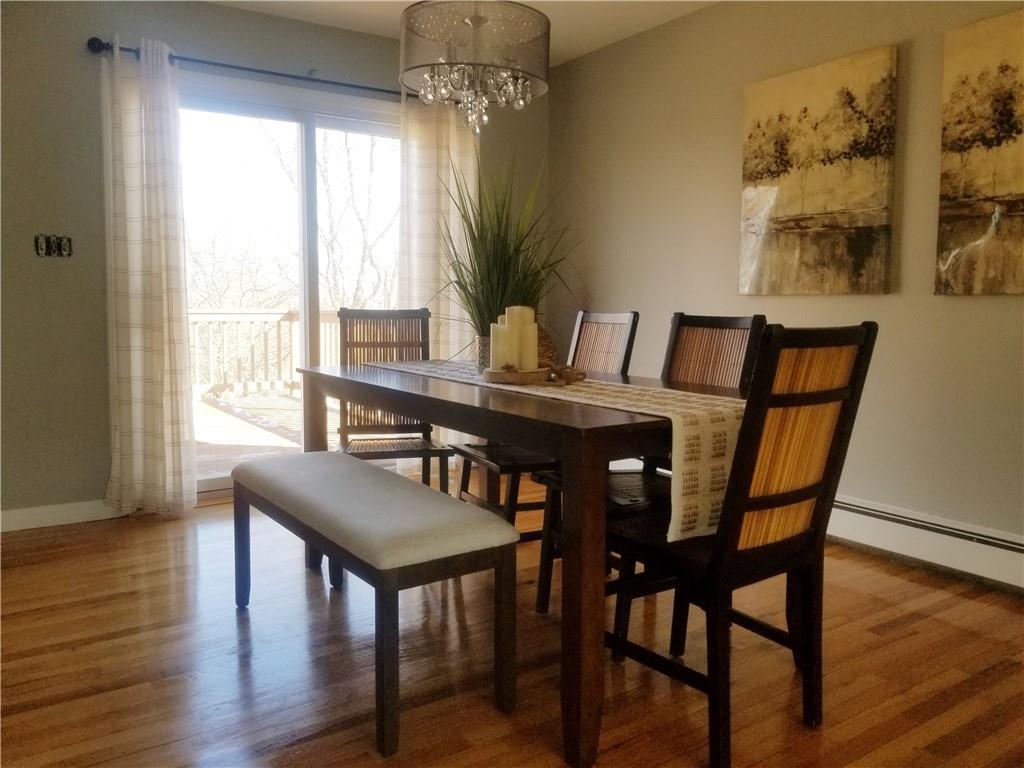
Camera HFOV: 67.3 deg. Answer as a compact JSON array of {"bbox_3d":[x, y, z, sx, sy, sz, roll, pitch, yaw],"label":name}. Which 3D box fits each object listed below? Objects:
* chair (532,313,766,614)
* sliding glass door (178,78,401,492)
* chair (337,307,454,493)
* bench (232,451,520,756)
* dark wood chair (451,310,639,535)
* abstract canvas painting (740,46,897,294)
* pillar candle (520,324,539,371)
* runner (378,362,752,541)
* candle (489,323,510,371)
[{"bbox_3d":[0.421,0.267,2.424,0.599,0.983,0.442,-3,7,-30],"label":"chair"},{"bbox_3d":[-1.078,-0.474,4.067,1.827,2.091,0.112,-4,7,-34],"label":"sliding glass door"},{"bbox_3d":[-0.495,0.185,3.145,0.442,0.983,0.599,-1,6,-13],"label":"chair"},{"bbox_3d":[-0.454,0.536,2.222,0.374,0.483,1.095,-4,8,-36],"label":"bench"},{"bbox_3d":[0.116,0.214,2.903,0.599,0.983,0.442,-3,7,-28],"label":"dark wood chair"},{"bbox_3d":[1.276,-0.858,3.281,0.041,0.948,0.693,-4,7,-34],"label":"abstract canvas painting"},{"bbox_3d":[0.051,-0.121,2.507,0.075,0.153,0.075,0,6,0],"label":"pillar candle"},{"bbox_3d":[0.051,0.136,2.494,0.401,0.293,1.609,-4,8,-35],"label":"runner"},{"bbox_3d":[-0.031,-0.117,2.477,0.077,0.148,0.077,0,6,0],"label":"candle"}]

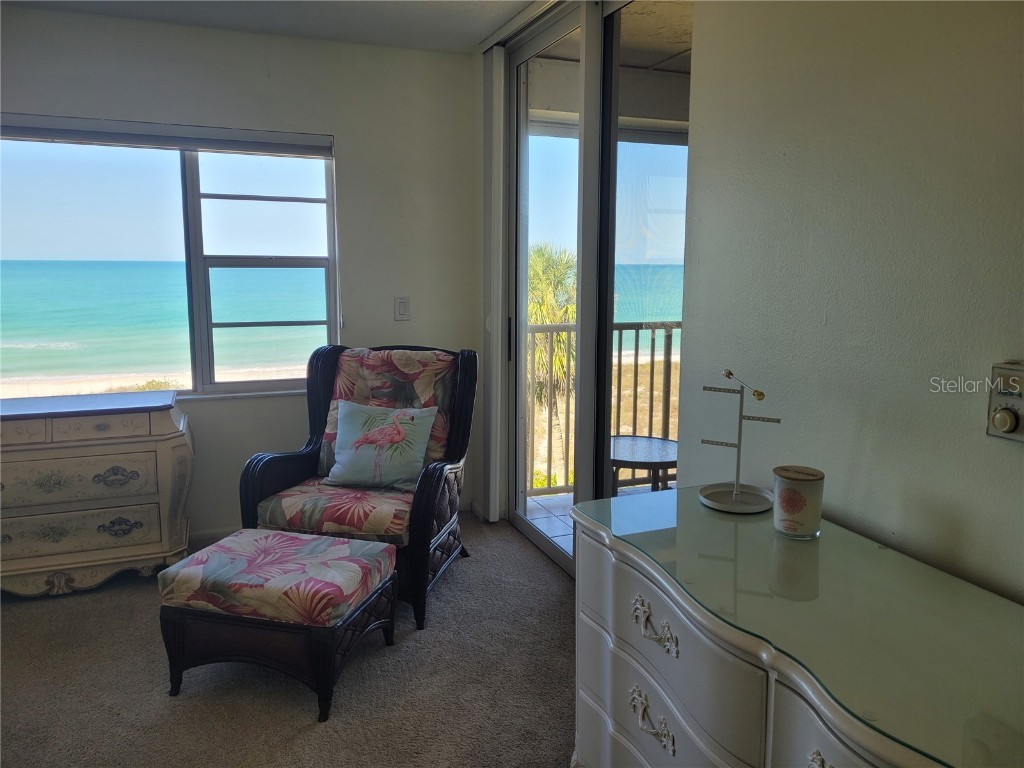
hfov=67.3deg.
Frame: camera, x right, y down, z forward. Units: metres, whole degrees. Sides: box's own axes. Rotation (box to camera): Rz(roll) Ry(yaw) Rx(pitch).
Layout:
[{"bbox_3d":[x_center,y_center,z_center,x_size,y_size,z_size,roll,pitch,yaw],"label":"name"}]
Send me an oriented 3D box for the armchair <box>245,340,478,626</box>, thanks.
[{"bbox_3d":[-0.593,0.369,3.286,0.790,1.010,0.840,2,9,11],"label":"armchair"}]

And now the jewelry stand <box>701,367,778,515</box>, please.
[{"bbox_3d":[0.552,0.125,1.858,0.190,0.317,0.180,6,10,32],"label":"jewelry stand"}]

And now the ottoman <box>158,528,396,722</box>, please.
[{"bbox_3d":[-0.765,0.777,2.612,0.600,0.405,0.485,3,9,15],"label":"ottoman"}]

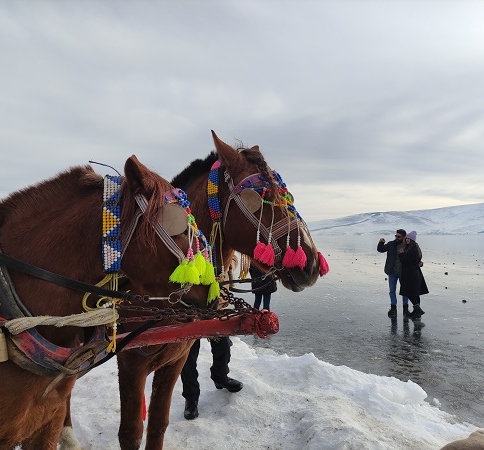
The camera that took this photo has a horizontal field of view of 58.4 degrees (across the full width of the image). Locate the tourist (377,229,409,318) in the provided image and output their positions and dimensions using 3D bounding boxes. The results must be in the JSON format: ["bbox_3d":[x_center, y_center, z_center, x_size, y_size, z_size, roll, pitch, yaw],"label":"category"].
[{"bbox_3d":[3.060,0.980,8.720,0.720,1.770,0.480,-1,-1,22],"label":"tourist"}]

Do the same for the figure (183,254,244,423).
[{"bbox_3d":[-0.260,0.800,3.750,0.600,1.740,0.480,1,-1,-30],"label":"figure"}]

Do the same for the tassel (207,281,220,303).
[{"bbox_3d":[-0.102,0.238,1.560,0.050,0.083,0.046,0,-1,0],"label":"tassel"}]

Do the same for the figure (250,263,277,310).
[{"bbox_3d":[0.400,1.010,7.800,0.500,1.660,0.380,-1,-2,34],"label":"figure"}]

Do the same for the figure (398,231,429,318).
[{"bbox_3d":[3.400,0.990,8.650,0.580,1.710,0.480,-1,-2,38],"label":"figure"}]

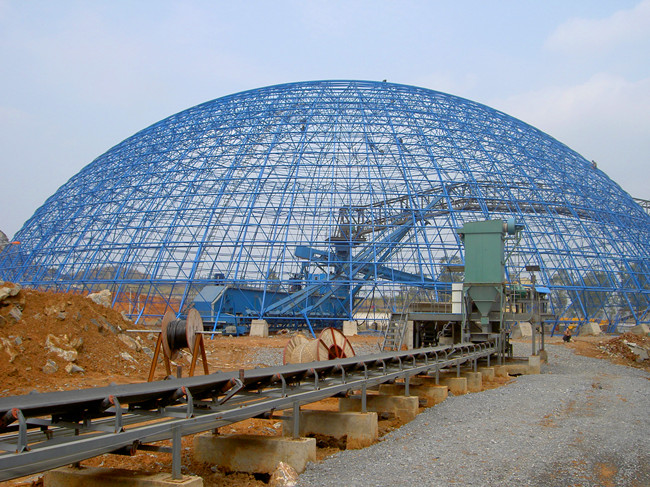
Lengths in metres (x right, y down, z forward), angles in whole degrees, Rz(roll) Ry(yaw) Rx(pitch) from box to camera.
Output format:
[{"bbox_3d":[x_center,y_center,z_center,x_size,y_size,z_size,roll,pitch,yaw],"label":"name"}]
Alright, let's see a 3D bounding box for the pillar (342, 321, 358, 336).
[{"bbox_3d":[2.000,6.640,57.000,1.120,1.200,1.250,1,-6,1],"label":"pillar"}]

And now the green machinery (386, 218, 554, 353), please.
[{"bbox_3d":[6.200,1.900,30.300,6.000,5.400,5.200,-2,-6,21],"label":"green machinery"}]

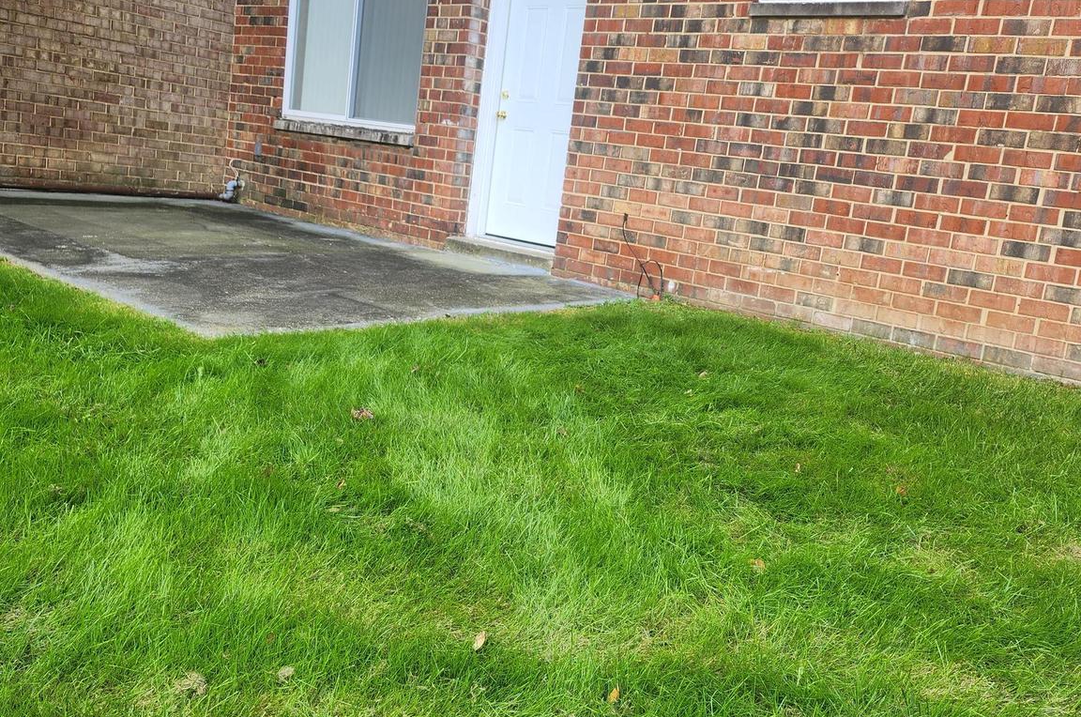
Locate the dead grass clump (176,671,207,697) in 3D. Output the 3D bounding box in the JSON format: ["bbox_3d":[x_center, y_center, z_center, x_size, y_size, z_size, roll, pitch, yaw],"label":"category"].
[{"bbox_3d":[-0.732,0.683,2.098,0.066,0.032,0.060,4,12,-18],"label":"dead grass clump"}]

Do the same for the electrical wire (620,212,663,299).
[{"bbox_3d":[0.609,-0.604,5.980,0.330,0.470,0.090,17,15,40],"label":"electrical wire"}]

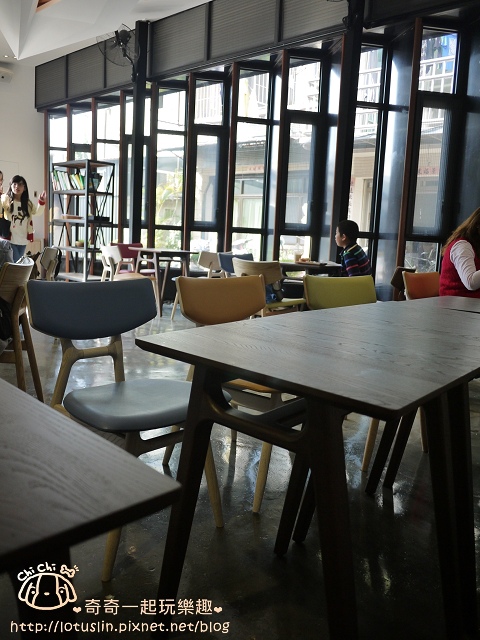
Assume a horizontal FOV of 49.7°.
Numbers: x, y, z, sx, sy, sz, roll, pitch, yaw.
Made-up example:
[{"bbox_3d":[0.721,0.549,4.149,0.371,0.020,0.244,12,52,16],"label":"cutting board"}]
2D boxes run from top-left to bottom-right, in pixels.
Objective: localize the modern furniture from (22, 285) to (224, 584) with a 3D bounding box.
[{"bbox_3d":[-0.386,0.280,1.706,0.480,0.790,0.550,-5,11,-44],"label":"modern furniture"}]

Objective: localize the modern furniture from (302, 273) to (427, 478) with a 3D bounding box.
[{"bbox_3d":[0.575,0.202,2.471,0.480,0.790,0.550,-3,10,-34],"label":"modern furniture"}]

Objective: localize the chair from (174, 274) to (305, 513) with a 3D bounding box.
[{"bbox_3d":[0.037,0.237,2.096,0.480,0.790,0.550,-5,11,-45],"label":"chair"}]

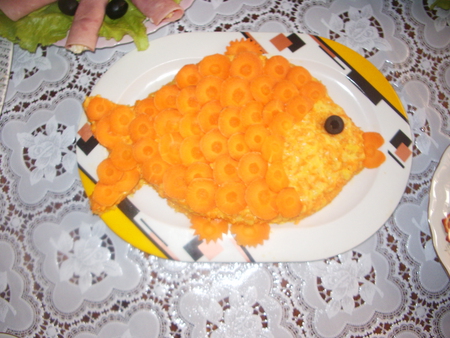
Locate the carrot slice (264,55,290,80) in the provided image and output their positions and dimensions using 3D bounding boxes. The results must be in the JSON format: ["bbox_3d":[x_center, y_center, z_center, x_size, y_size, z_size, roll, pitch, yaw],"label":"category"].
[{"bbox_3d":[0.055,-0.104,0.473,0.028,0.004,0.029,0,77,-6],"label":"carrot slice"}]

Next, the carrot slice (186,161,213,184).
[{"bbox_3d":[-0.024,0.006,0.434,0.026,0.004,0.026,0,86,0],"label":"carrot slice"}]

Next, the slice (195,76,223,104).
[{"bbox_3d":[-0.015,-0.080,0.464,0.029,0.004,0.030,0,77,-1],"label":"slice"}]

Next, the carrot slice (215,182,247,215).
[{"bbox_3d":[0.006,0.029,0.449,0.031,0.004,0.032,0,88,-3],"label":"carrot slice"}]

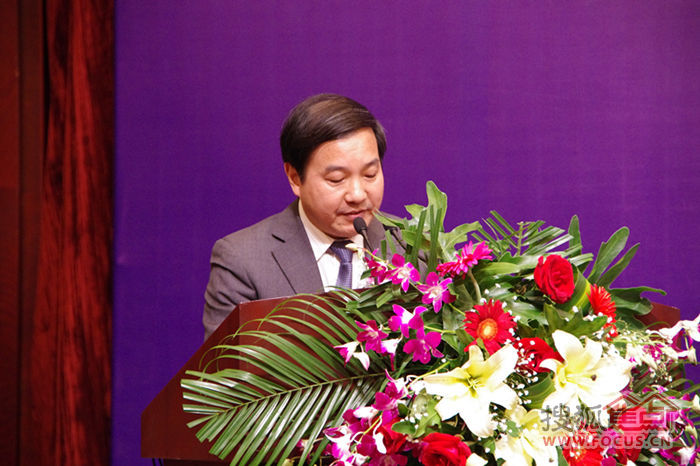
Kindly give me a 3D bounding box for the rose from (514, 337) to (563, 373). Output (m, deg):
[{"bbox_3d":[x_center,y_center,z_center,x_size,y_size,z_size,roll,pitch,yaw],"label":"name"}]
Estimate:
[{"bbox_3d":[0.284,0.186,3.860,0.070,0.062,0.056,0,-3,0],"label":"rose"}]

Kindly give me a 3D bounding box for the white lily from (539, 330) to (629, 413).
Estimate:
[{"bbox_3d":[0.353,0.207,3.830,0.120,0.120,0.085,2,-4,-30],"label":"white lily"}]

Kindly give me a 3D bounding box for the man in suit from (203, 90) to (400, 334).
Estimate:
[{"bbox_3d":[-0.052,0.584,4.434,0.500,1.650,0.360,1,-4,-25],"label":"man in suit"}]

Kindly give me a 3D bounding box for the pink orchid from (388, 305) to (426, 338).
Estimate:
[{"bbox_3d":[0.087,0.135,3.900,0.056,0.052,0.035,0,-3,-8],"label":"pink orchid"}]

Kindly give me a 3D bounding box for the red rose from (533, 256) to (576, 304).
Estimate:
[{"bbox_3d":[0.315,0.070,3.950,0.062,0.073,0.060,1,-4,-25],"label":"red rose"}]

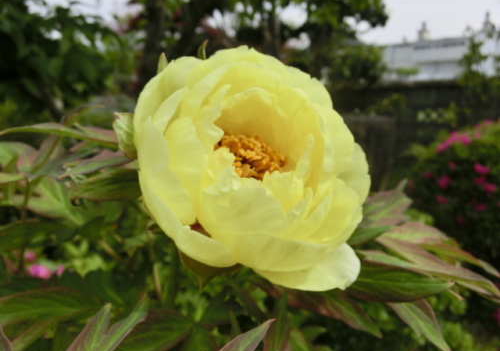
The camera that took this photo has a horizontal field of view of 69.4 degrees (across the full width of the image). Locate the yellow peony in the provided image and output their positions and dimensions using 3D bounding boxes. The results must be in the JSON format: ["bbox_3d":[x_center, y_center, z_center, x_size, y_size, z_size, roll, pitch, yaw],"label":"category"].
[{"bbox_3d":[0.001,-0.004,0.260,0.162,0.160,0.115,-1,-30,-9],"label":"yellow peony"}]

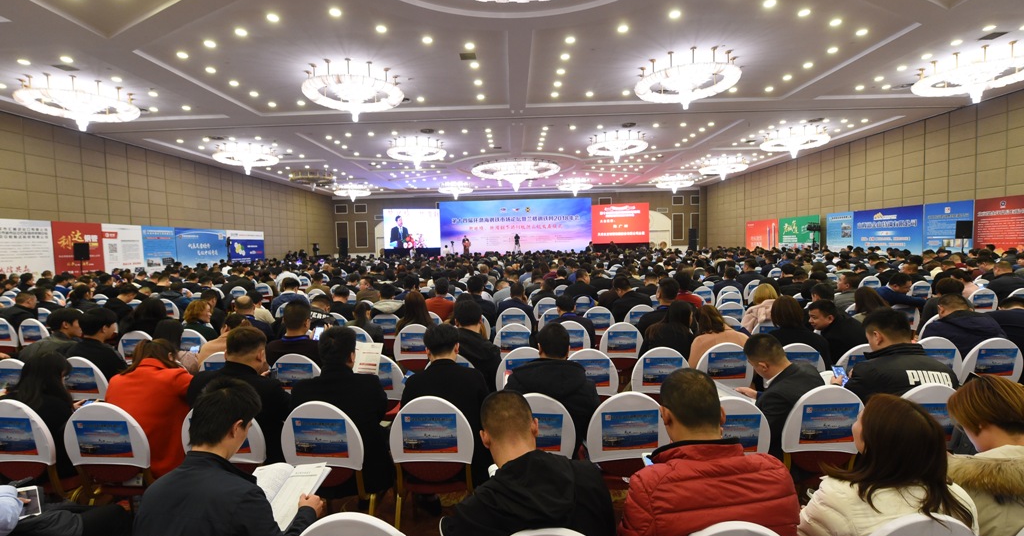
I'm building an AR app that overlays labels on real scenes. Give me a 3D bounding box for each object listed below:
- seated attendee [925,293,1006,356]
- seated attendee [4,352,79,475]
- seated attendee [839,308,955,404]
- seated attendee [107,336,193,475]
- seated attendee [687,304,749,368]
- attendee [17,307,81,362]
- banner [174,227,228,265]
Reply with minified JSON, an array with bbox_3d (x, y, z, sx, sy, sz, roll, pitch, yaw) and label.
[{"bbox_3d":[3.551,0.831,3.828,0.560,1.230,0.800,-2,3,-5],"label":"seated attendee"},{"bbox_3d":[-2.712,1.074,2.855,0.520,1.190,0.750,-1,3,15],"label":"seated attendee"},{"bbox_3d":[2.185,0.876,2.853,0.580,1.300,0.800,-2,3,-8],"label":"seated attendee"},{"bbox_3d":[-2.163,1.044,2.850,0.540,1.220,0.750,-1,3,8],"label":"seated attendee"},{"bbox_3d":[1.689,0.886,3.897,0.490,1.200,0.730,-2,3,-2],"label":"seated attendee"},{"bbox_3d":[-3.857,0.987,3.957,0.540,1.270,0.800,-1,3,14],"label":"attendee"},{"bbox_3d":[-16.443,-0.551,24.352,0.100,2.980,4.000,-2,3,0],"label":"banner"}]

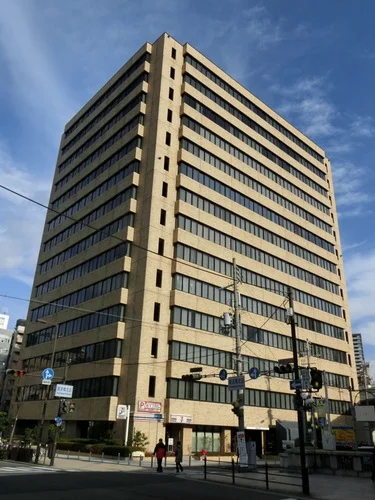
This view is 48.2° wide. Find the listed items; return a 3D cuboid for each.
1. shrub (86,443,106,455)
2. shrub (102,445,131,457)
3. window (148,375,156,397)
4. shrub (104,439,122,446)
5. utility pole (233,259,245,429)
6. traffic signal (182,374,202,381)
[{"bbox_3d":[-7.517,16.417,34.604,0.800,0.708,2.200,21,-30,-37],"label":"shrub"},{"bbox_3d":[-5.465,15.595,32.472,0.800,0.712,3.000,21,-30,-37],"label":"shrub"},{"bbox_3d":[-3.188,12.483,38.238,0.700,1.840,0.200,21,-30,-37],"label":"window"},{"bbox_3d":[-6.812,17.658,37.887,1.000,1.050,2.200,21,-30,-37],"label":"shrub"},{"bbox_3d":[3.483,7.055,28.328,0.380,13.933,0.380,2,-23,0],"label":"utility pole"},{"bbox_3d":[0.328,9.292,30.530,0.480,0.420,1.250,21,-30,-37],"label":"traffic signal"}]

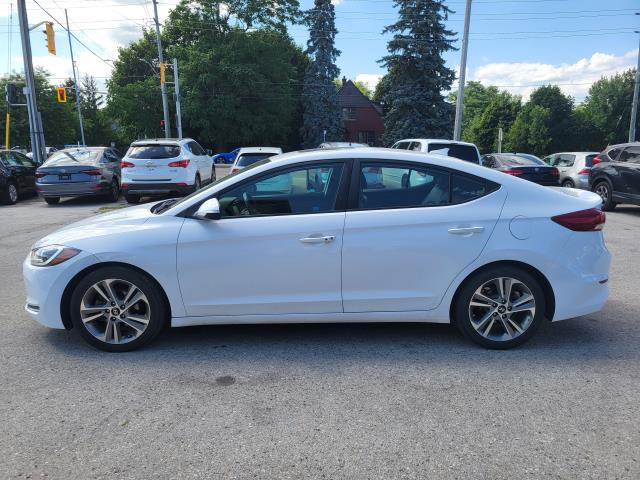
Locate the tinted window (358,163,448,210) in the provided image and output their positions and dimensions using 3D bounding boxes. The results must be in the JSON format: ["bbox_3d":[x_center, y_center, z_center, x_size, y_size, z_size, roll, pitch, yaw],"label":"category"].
[{"bbox_3d":[0.593,-0.387,3.355,0.660,0.320,0.050,0,-2,-1],"label":"tinted window"}]

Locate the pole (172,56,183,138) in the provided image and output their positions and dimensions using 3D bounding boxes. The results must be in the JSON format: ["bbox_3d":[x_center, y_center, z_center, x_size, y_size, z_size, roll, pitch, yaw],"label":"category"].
[{"bbox_3d":[-7.394,-6.334,25.276,0.240,6.200,0.240,0,10,0],"label":"pole"}]

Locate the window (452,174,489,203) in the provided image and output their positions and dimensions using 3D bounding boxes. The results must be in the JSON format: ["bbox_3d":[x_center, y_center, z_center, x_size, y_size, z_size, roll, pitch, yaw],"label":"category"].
[{"bbox_3d":[1.052,-0.349,3.338,0.260,0.210,0.040,0,-8,-2],"label":"window"}]

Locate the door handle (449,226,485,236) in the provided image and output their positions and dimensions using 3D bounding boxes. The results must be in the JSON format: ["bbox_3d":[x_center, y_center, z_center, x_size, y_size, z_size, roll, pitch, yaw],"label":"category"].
[{"bbox_3d":[1.000,-0.063,3.271,0.250,0.045,0.050,0,10,-1],"label":"door handle"}]

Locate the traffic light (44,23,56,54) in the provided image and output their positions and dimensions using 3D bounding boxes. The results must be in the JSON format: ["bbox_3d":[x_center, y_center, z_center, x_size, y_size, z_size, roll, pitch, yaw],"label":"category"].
[{"bbox_3d":[-10.064,-7.509,17.951,0.400,1.100,0.600,-2,11,-14],"label":"traffic light"}]

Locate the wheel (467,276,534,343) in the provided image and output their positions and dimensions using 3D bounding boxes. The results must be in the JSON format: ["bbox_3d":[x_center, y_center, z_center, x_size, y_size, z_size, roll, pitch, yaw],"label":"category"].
[{"bbox_3d":[1.283,0.477,3.462,0.465,0.465,0.200,0,10,-1],"label":"wheel"}]

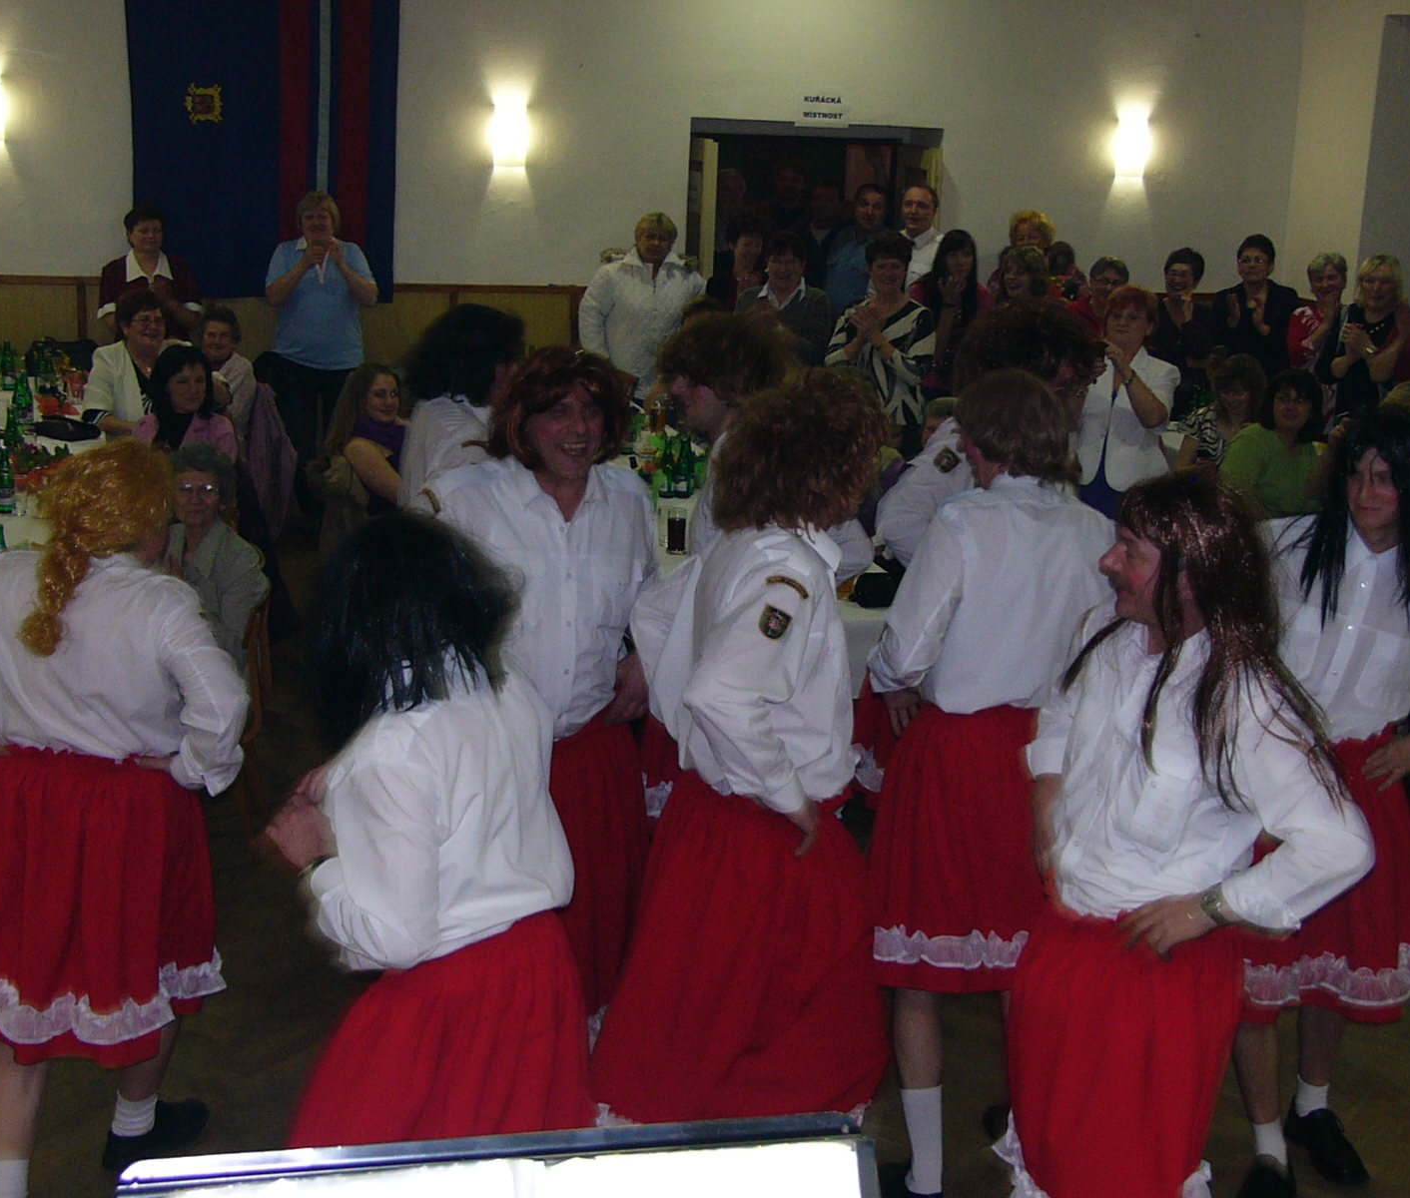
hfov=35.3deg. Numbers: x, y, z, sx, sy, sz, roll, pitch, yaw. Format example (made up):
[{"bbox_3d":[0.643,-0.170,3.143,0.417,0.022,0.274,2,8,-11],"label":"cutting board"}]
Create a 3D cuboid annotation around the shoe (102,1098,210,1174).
[{"bbox_3d":[-1.210,1.163,4.951,0.110,0.110,0.290,14,18,40],"label":"shoe"}]

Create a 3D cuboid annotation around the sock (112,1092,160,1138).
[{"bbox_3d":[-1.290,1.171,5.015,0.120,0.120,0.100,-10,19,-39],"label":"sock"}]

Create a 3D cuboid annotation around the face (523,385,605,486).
[{"bbox_3d":[-0.270,-0.320,4.290,0.150,0.200,0.140,-4,16,-21],"label":"face"}]

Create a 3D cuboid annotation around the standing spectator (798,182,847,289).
[{"bbox_3d":[0.648,-1.426,12.303,0.500,1.745,0.320,4,15,8],"label":"standing spectator"}]

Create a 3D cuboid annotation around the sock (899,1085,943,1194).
[{"bbox_3d":[0.467,1.167,4.780,0.115,0.245,0.090,14,18,40],"label":"sock"}]

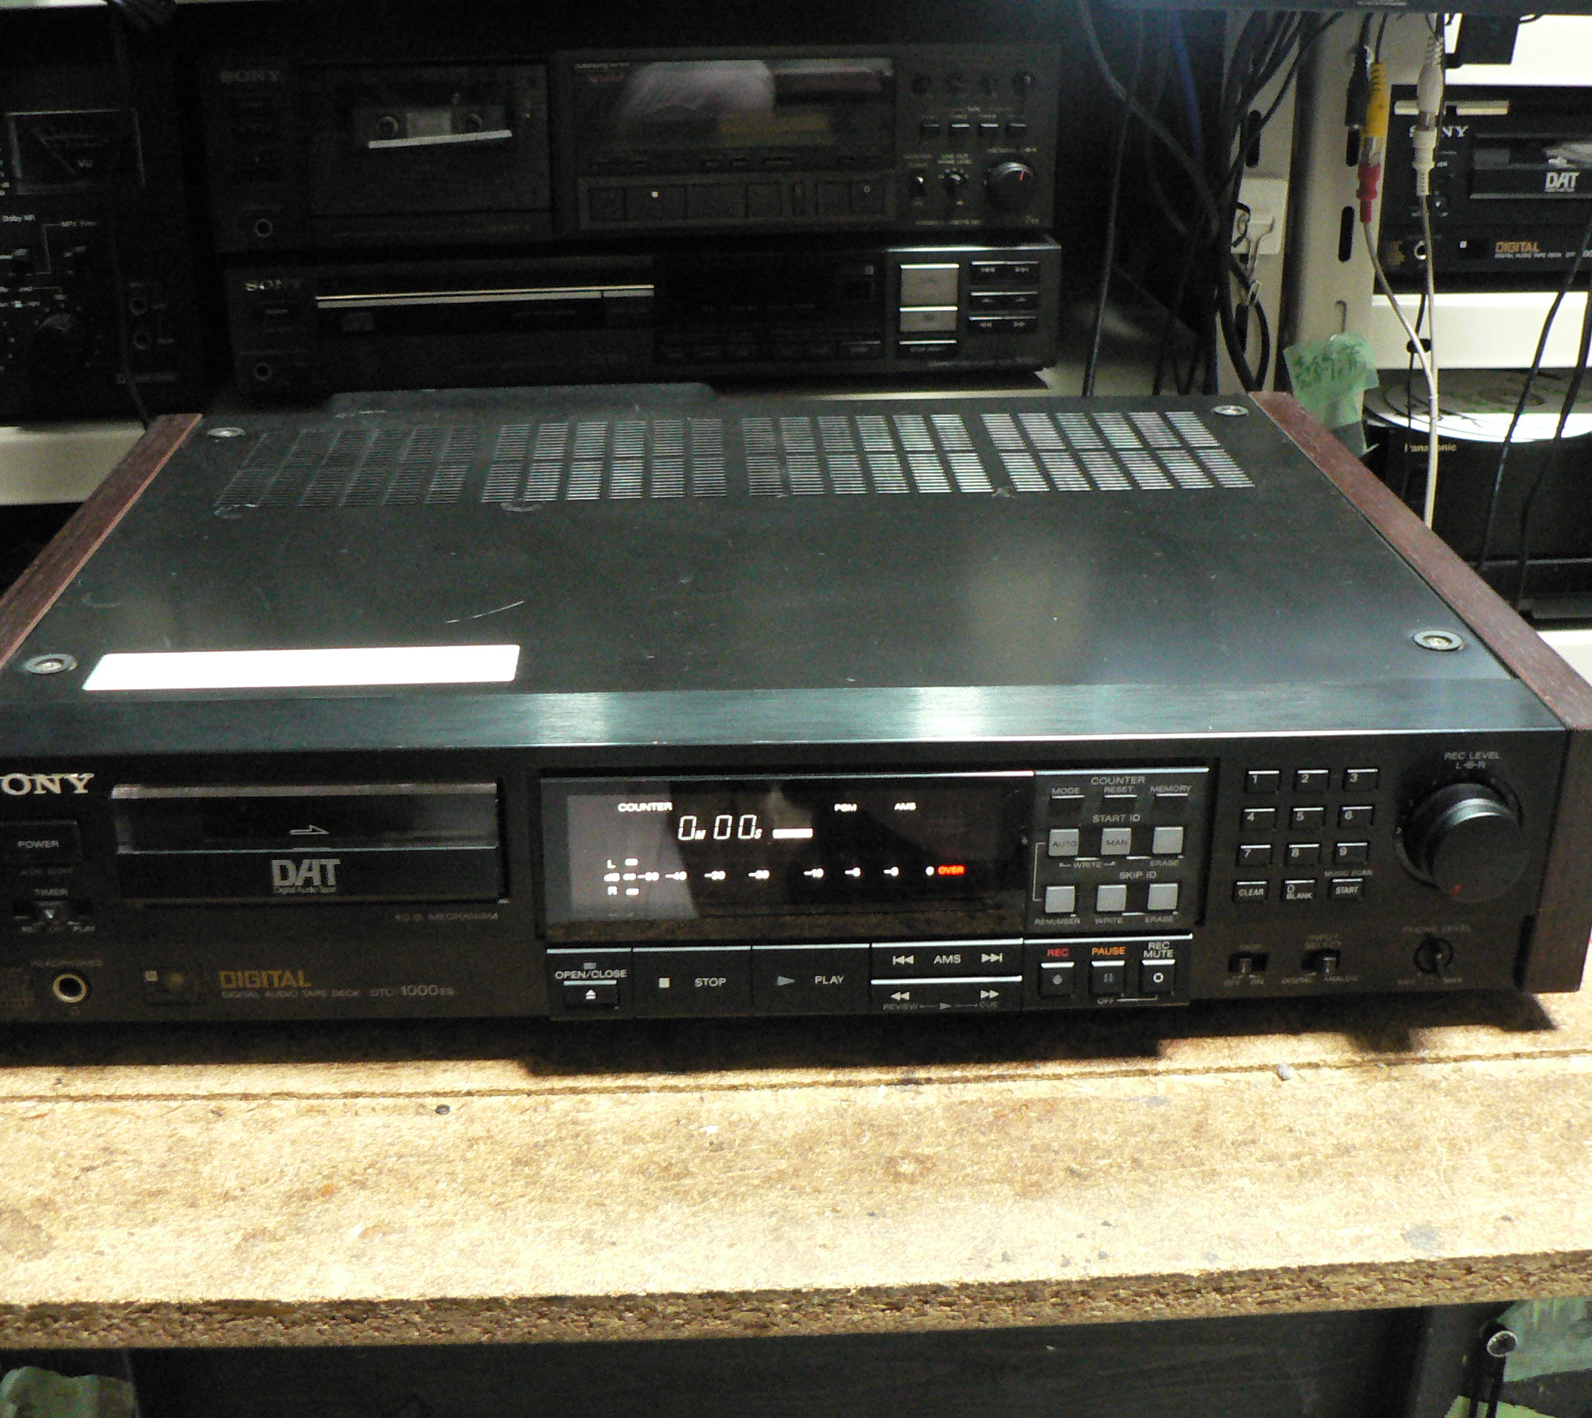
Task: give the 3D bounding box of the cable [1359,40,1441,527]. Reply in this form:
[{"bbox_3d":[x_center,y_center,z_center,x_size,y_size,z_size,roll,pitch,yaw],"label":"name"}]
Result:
[{"bbox_3d":[0.273,-0.183,0.894,0.050,0.231,0.030,0,24,0],"label":"cable"}]

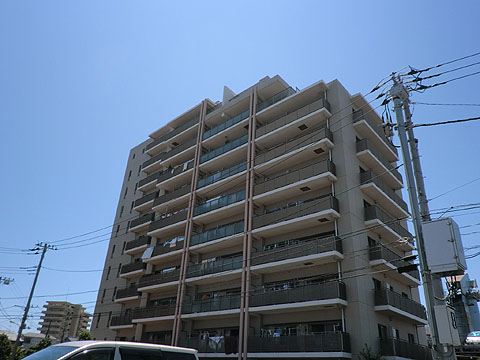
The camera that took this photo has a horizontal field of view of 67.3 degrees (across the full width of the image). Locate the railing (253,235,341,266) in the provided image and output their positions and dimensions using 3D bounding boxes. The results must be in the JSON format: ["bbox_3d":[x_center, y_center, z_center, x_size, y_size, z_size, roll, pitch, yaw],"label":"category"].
[{"bbox_3d":[3.790,5.268,25.530,6.990,1.090,1.040,-21,-37,37],"label":"railing"}]

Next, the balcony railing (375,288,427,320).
[{"bbox_3d":[11.558,8.987,25.471,0.914,1.050,7.356,-21,-37,37],"label":"balcony railing"}]

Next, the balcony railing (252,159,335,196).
[{"bbox_3d":[4.088,0.193,28.323,6.990,1.090,1.040,-21,-37,37],"label":"balcony railing"}]

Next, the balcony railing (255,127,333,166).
[{"bbox_3d":[4.236,-2.344,29.720,6.990,1.090,1.040,-21,-37,37],"label":"balcony railing"}]

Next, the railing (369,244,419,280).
[{"bbox_3d":[11.704,6.448,26.866,0.914,1.050,7.356,-21,-37,37],"label":"railing"}]

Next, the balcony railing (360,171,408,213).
[{"bbox_3d":[11.996,1.371,29.655,0.914,1.050,7.356,-21,-37,37],"label":"balcony railing"}]

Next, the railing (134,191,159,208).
[{"bbox_3d":[-11.850,2.879,46.862,4.700,1.100,0.940,-21,-37,37],"label":"railing"}]

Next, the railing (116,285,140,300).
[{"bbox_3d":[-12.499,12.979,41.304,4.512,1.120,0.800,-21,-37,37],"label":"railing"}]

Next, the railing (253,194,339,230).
[{"bbox_3d":[3.959,2.788,26.899,7.050,1.050,1.130,-21,-37,37],"label":"railing"}]

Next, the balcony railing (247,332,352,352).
[{"bbox_3d":[3.521,10.403,22.715,7.050,1.050,1.130,-21,-37,37],"label":"balcony railing"}]

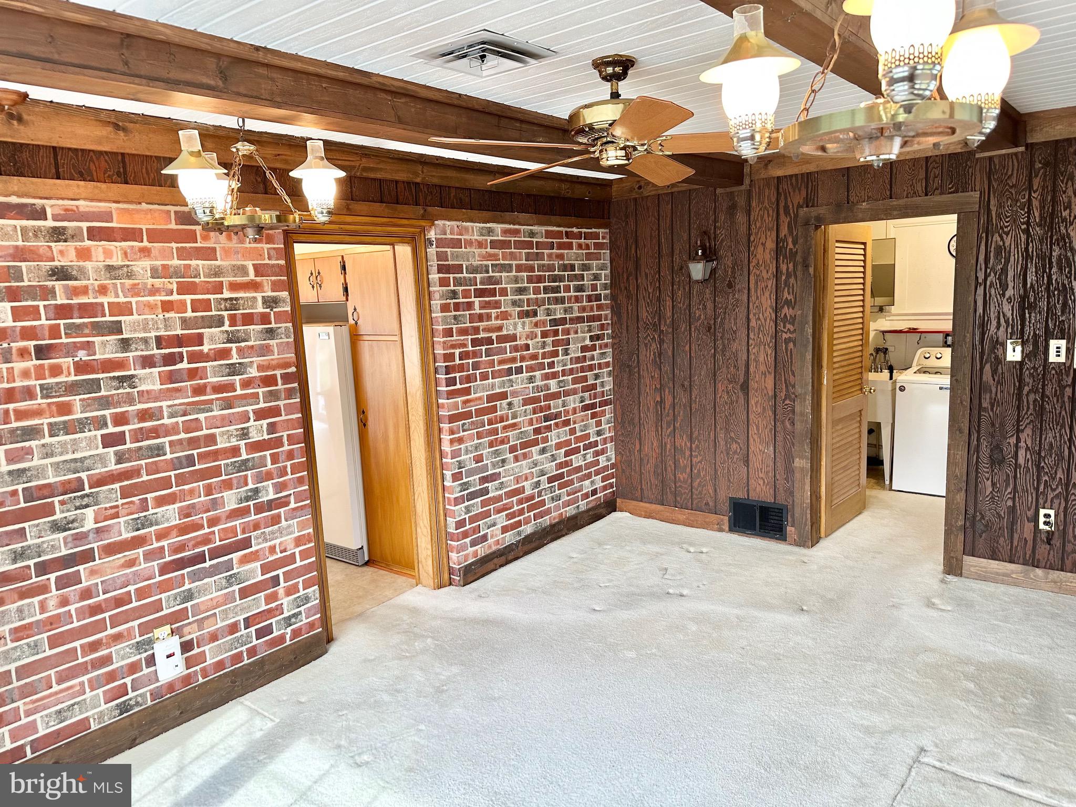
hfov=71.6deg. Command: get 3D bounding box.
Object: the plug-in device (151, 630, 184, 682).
[{"bbox_3d":[-1.508,1.040,3.046,0.042,0.160,0.096,4,11,38],"label":"plug-in device"}]

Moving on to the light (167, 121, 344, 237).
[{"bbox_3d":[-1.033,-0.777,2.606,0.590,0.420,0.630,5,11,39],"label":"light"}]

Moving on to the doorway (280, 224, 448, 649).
[{"bbox_3d":[-0.920,0.107,3.987,0.160,2.120,0.920,4,11,38],"label":"doorway"}]

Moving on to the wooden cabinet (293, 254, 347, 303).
[{"bbox_3d":[-1.291,-0.834,4.992,0.640,0.310,0.460,5,11,39],"label":"wooden cabinet"}]

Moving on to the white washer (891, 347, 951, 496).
[{"bbox_3d":[3.296,0.135,5.934,0.690,1.100,0.680,5,11,39],"label":"white washer"}]

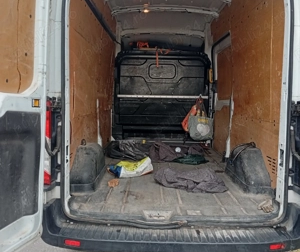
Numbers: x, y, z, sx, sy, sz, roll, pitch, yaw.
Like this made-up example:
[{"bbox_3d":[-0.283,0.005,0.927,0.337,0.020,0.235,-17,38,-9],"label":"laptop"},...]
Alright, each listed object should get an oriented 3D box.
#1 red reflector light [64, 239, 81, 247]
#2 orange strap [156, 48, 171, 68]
[{"bbox_3d":[-0.503,0.767,2.180,0.107,0.034,0.020,2,5,13],"label":"red reflector light"},{"bbox_3d":[0.228,-1.157,5.640,0.230,0.330,0.070,1,5,0],"label":"orange strap"}]

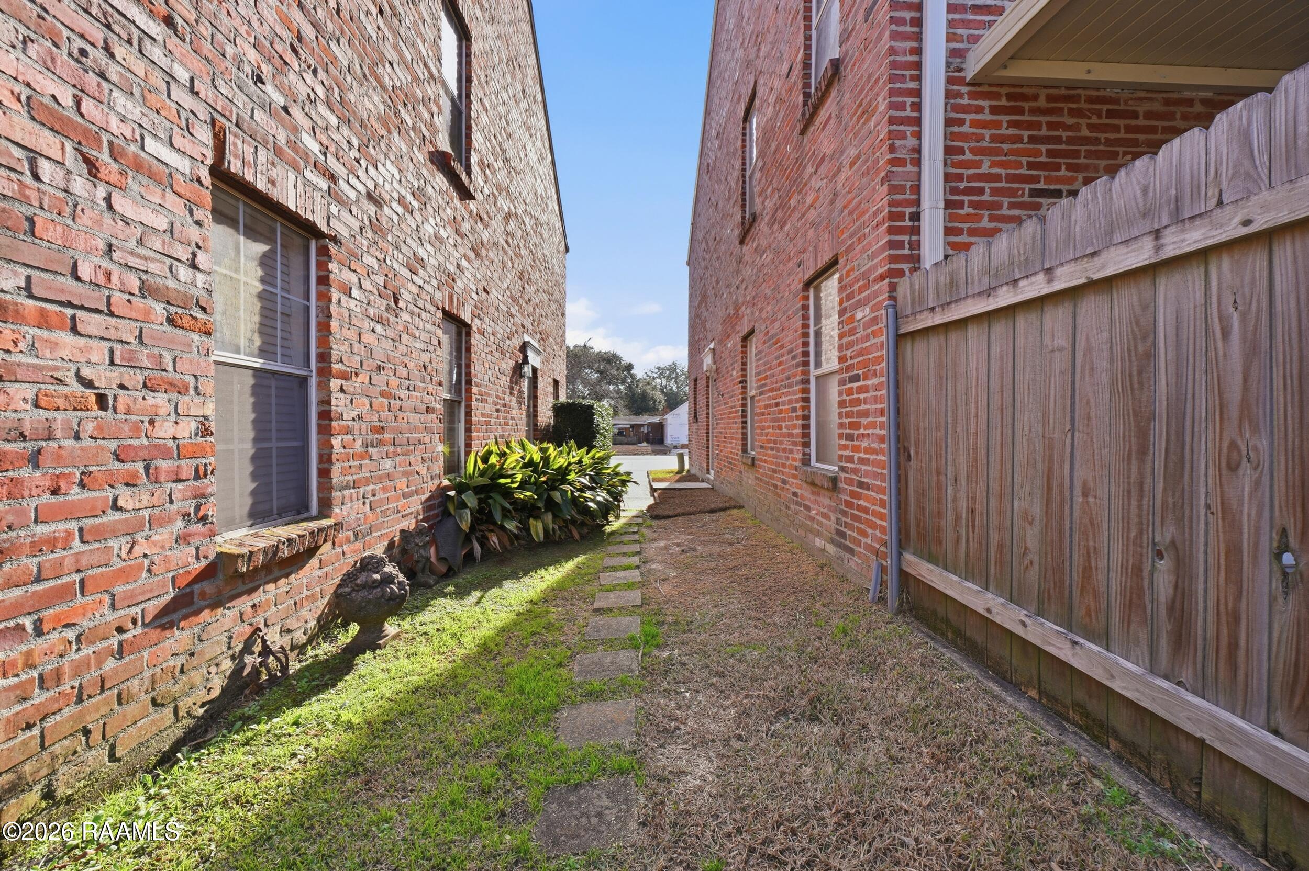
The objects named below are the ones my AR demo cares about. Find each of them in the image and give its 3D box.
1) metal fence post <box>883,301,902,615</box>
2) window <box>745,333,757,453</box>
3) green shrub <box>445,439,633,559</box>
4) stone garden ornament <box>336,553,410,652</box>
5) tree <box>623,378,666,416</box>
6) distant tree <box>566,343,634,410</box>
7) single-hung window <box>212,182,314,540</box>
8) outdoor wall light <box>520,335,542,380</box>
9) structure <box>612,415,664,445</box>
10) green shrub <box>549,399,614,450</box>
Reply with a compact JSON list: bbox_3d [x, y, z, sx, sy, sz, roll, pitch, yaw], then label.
[{"bbox_3d":[1.271,0.112,2.720,0.065,1.660,0.065,0,1,-2],"label":"metal fence post"},{"bbox_3d":[1.264,-0.506,6.410,0.090,1.480,0.780,0,1,-2],"label":"window"},{"bbox_3d":[-1.054,0.545,5.575,1.500,1.040,2.700,0,1,-2],"label":"green shrub"},{"bbox_3d":[-1.484,0.835,2.680,0.350,0.440,0.350,0,1,-2],"label":"stone garden ornament"},{"bbox_3d":[-1.335,-3.362,62.954,6.000,7.800,6.000,0,1,-2],"label":"tree"},{"bbox_3d":[-8.168,-5.029,61.707,11.500,11.600,11.000,0,1,-2],"label":"distant tree"},{"bbox_3d":[-1.841,-0.299,2.346,0.090,1.480,0.790,0,1,-2],"label":"single-hung window"},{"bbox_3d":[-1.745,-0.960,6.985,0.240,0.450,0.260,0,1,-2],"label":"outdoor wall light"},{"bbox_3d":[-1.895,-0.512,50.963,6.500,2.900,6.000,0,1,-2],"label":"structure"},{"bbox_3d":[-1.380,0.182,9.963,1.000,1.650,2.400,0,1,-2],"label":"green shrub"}]

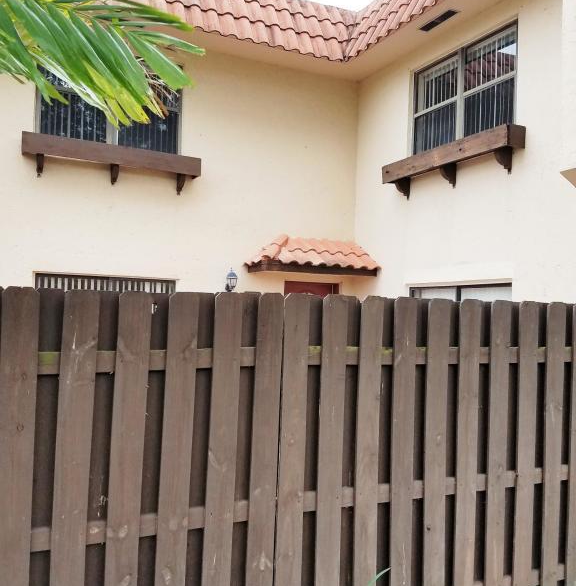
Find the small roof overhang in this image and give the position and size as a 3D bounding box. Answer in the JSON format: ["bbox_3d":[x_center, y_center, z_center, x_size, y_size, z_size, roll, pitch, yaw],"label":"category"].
[{"bbox_3d":[0.364,-0.563,8.483,1.936,0.580,0.700,2,-1,-27],"label":"small roof overhang"}]

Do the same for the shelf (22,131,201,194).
[{"bbox_3d":[-2.215,-1.649,7.406,2.210,0.470,0.240,2,-1,-27],"label":"shelf"}]

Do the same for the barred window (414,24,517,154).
[{"bbox_3d":[2.200,-2.462,7.357,0.100,1.270,1.860,2,-1,-27],"label":"barred window"}]

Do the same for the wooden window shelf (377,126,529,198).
[{"bbox_3d":[1.976,-1.579,7.306,0.240,0.490,2.230,2,-1,-27],"label":"wooden window shelf"}]

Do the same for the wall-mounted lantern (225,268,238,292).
[{"bbox_3d":[-0.792,-0.182,8.142,0.160,0.365,0.230,2,-1,-27],"label":"wall-mounted lantern"}]

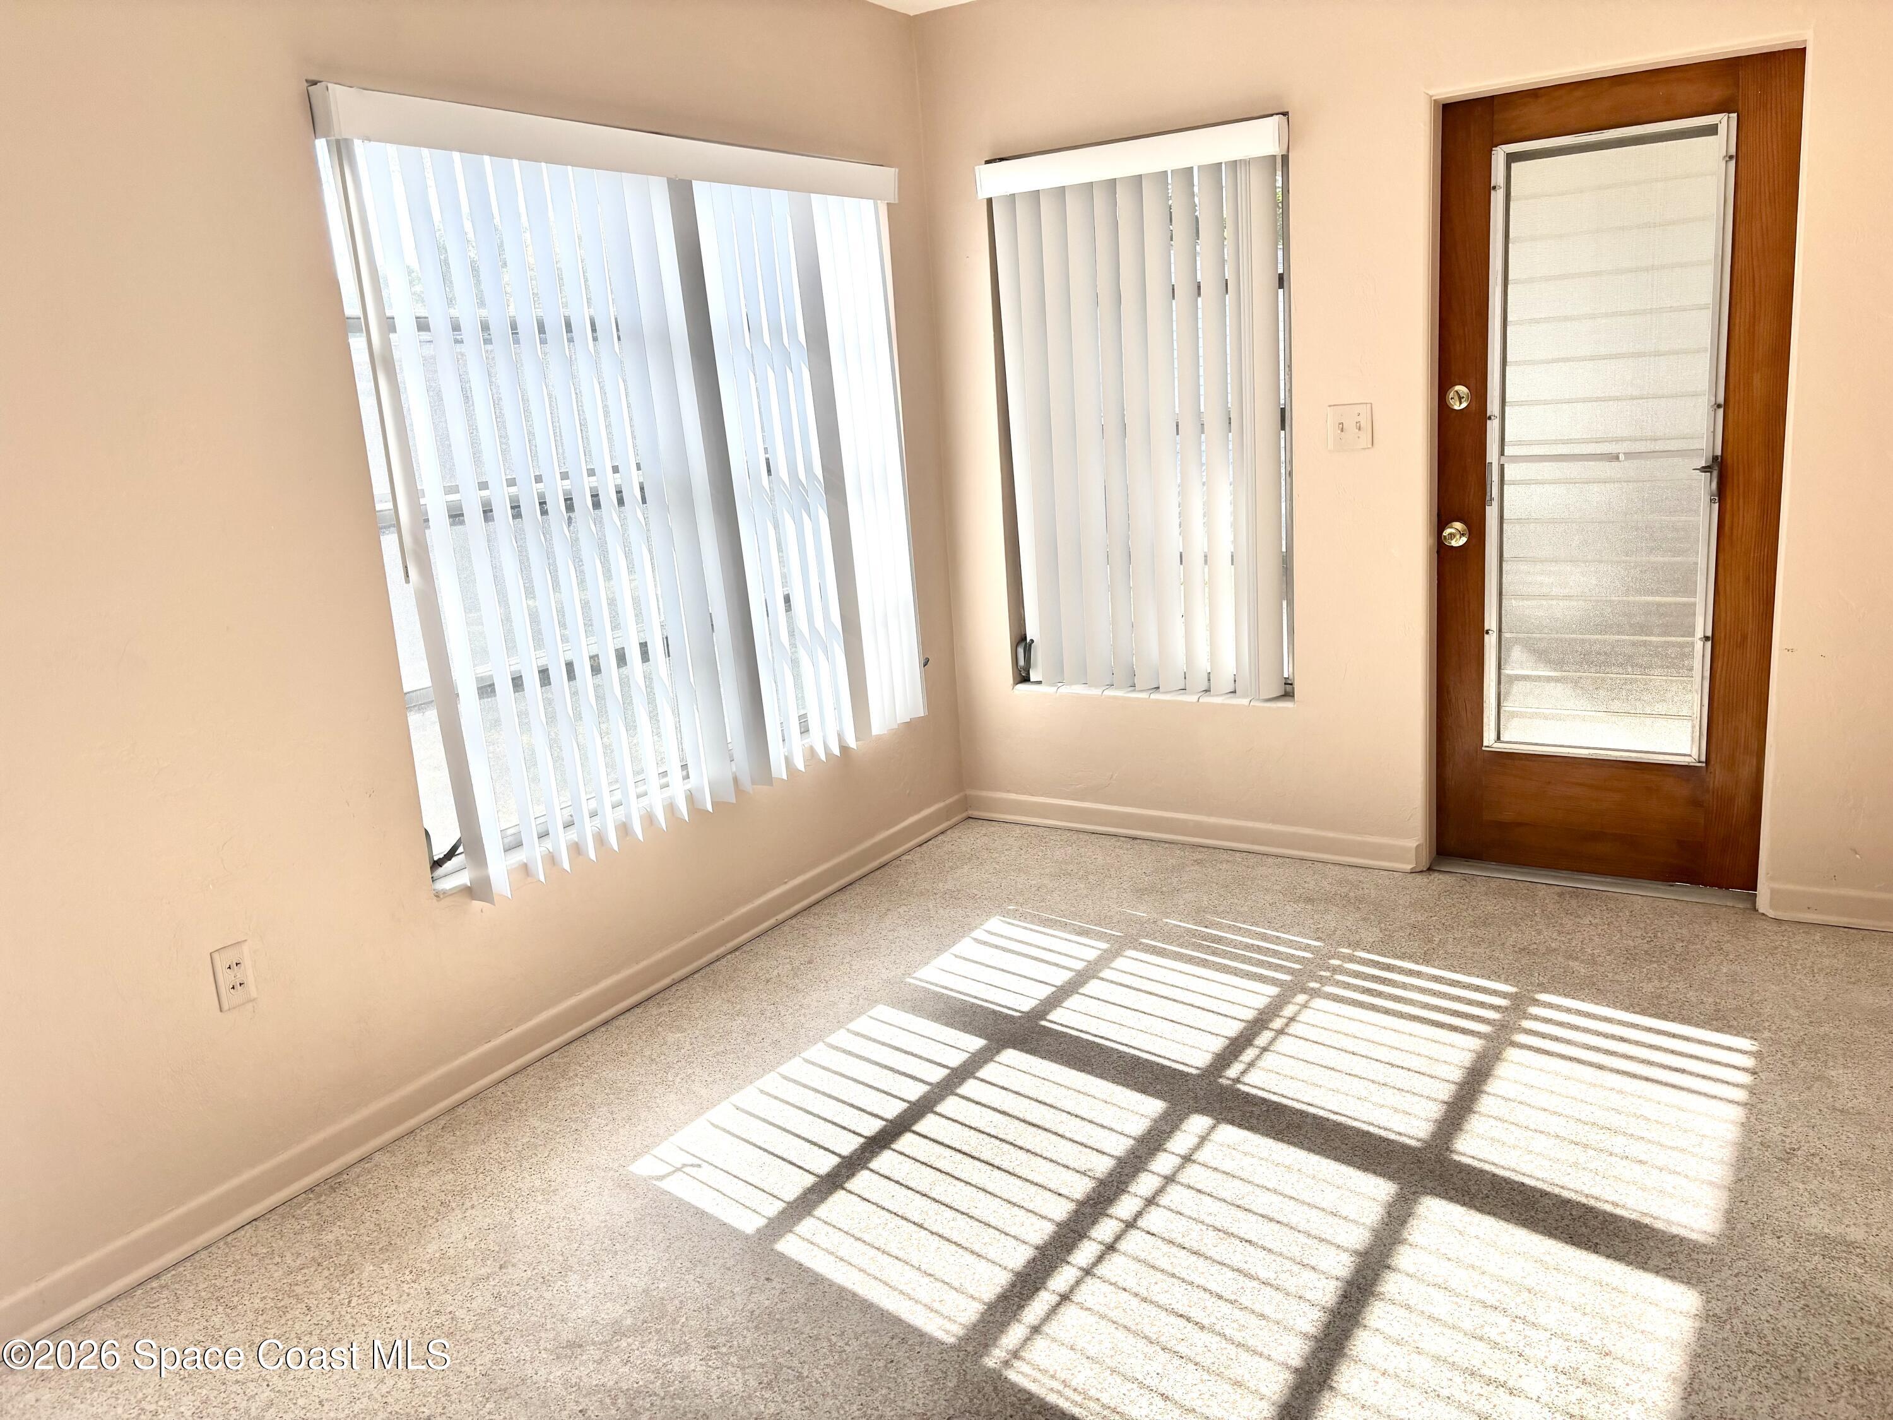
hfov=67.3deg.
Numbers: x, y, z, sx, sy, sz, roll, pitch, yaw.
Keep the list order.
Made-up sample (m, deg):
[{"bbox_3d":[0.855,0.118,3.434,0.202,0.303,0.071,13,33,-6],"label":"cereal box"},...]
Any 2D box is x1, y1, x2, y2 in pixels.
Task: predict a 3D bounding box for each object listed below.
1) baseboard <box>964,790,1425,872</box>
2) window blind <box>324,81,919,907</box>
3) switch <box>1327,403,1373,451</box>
[{"bbox_3d":[0.703,0.369,4.386,1.484,0.089,0.020,4,15,32],"label":"baseboard"},{"bbox_3d":[-0.625,-0.590,3.574,0.130,1.612,1.894,4,15,32],"label":"window blind"},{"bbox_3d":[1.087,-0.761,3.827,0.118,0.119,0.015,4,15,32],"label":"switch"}]

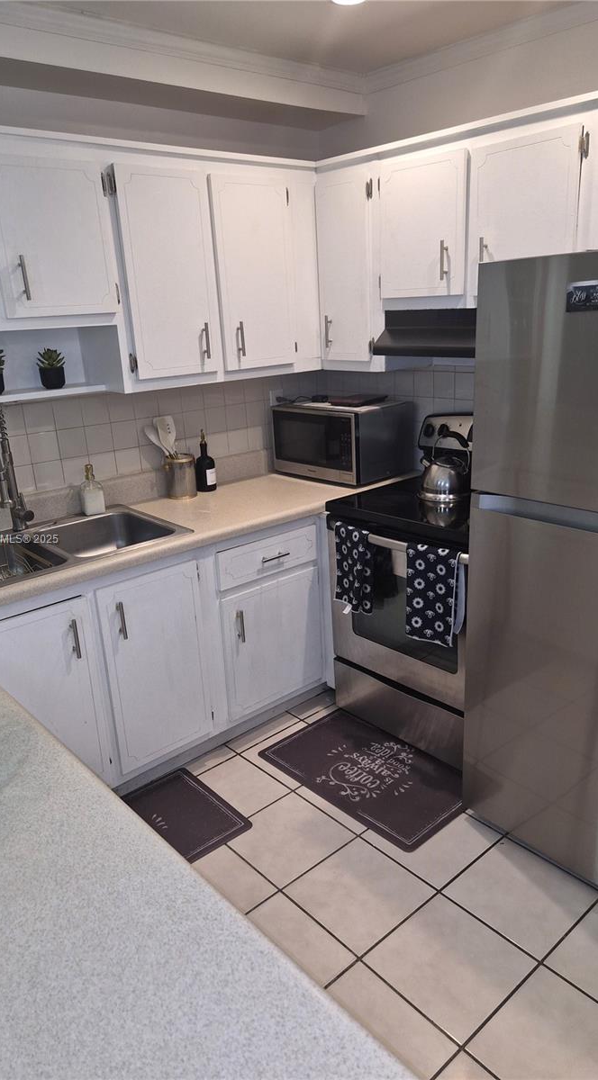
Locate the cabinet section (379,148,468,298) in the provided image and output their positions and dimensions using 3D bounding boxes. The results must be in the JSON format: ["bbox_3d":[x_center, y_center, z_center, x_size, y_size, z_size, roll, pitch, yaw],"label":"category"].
[{"bbox_3d":[0.540,-1.098,2.561,0.325,0.430,0.370,-17,22,-38],"label":"cabinet section"}]

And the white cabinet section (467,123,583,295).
[{"bbox_3d":[0.794,-1.023,2.276,0.325,0.430,0.367,-17,22,-38],"label":"white cabinet section"}]

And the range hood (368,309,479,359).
[{"bbox_3d":[0.679,-0.780,2.650,0.385,0.163,0.757,-17,22,-38],"label":"range hood"}]

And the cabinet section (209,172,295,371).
[{"bbox_3d":[-0.268,-1.018,2.802,0.334,0.665,0.325,-17,22,-38],"label":"cabinet section"}]

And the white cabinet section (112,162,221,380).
[{"bbox_3d":[-0.545,-0.933,2.577,0.332,0.665,0.325,-17,22,-38],"label":"white cabinet section"}]

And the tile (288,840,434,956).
[{"bbox_3d":[0.179,1.040,2.116,0.325,0.010,0.325,-17,22,-38],"label":"tile"}]

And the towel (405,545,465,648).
[{"bbox_3d":[0.468,0.187,2.444,0.062,0.348,0.232,-17,22,-38],"label":"towel"}]

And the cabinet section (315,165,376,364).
[{"bbox_3d":[0.293,-1.067,2.876,0.325,0.654,0.280,-17,22,-38],"label":"cabinet section"}]

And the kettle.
[{"bbox_3d":[0.575,-0.299,2.820,0.236,0.246,0.222,10,22,36],"label":"kettle"}]

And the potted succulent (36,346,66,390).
[{"bbox_3d":[-0.891,-0.617,2.591,0.106,0.143,0.102,-17,22,-38],"label":"potted succulent"}]

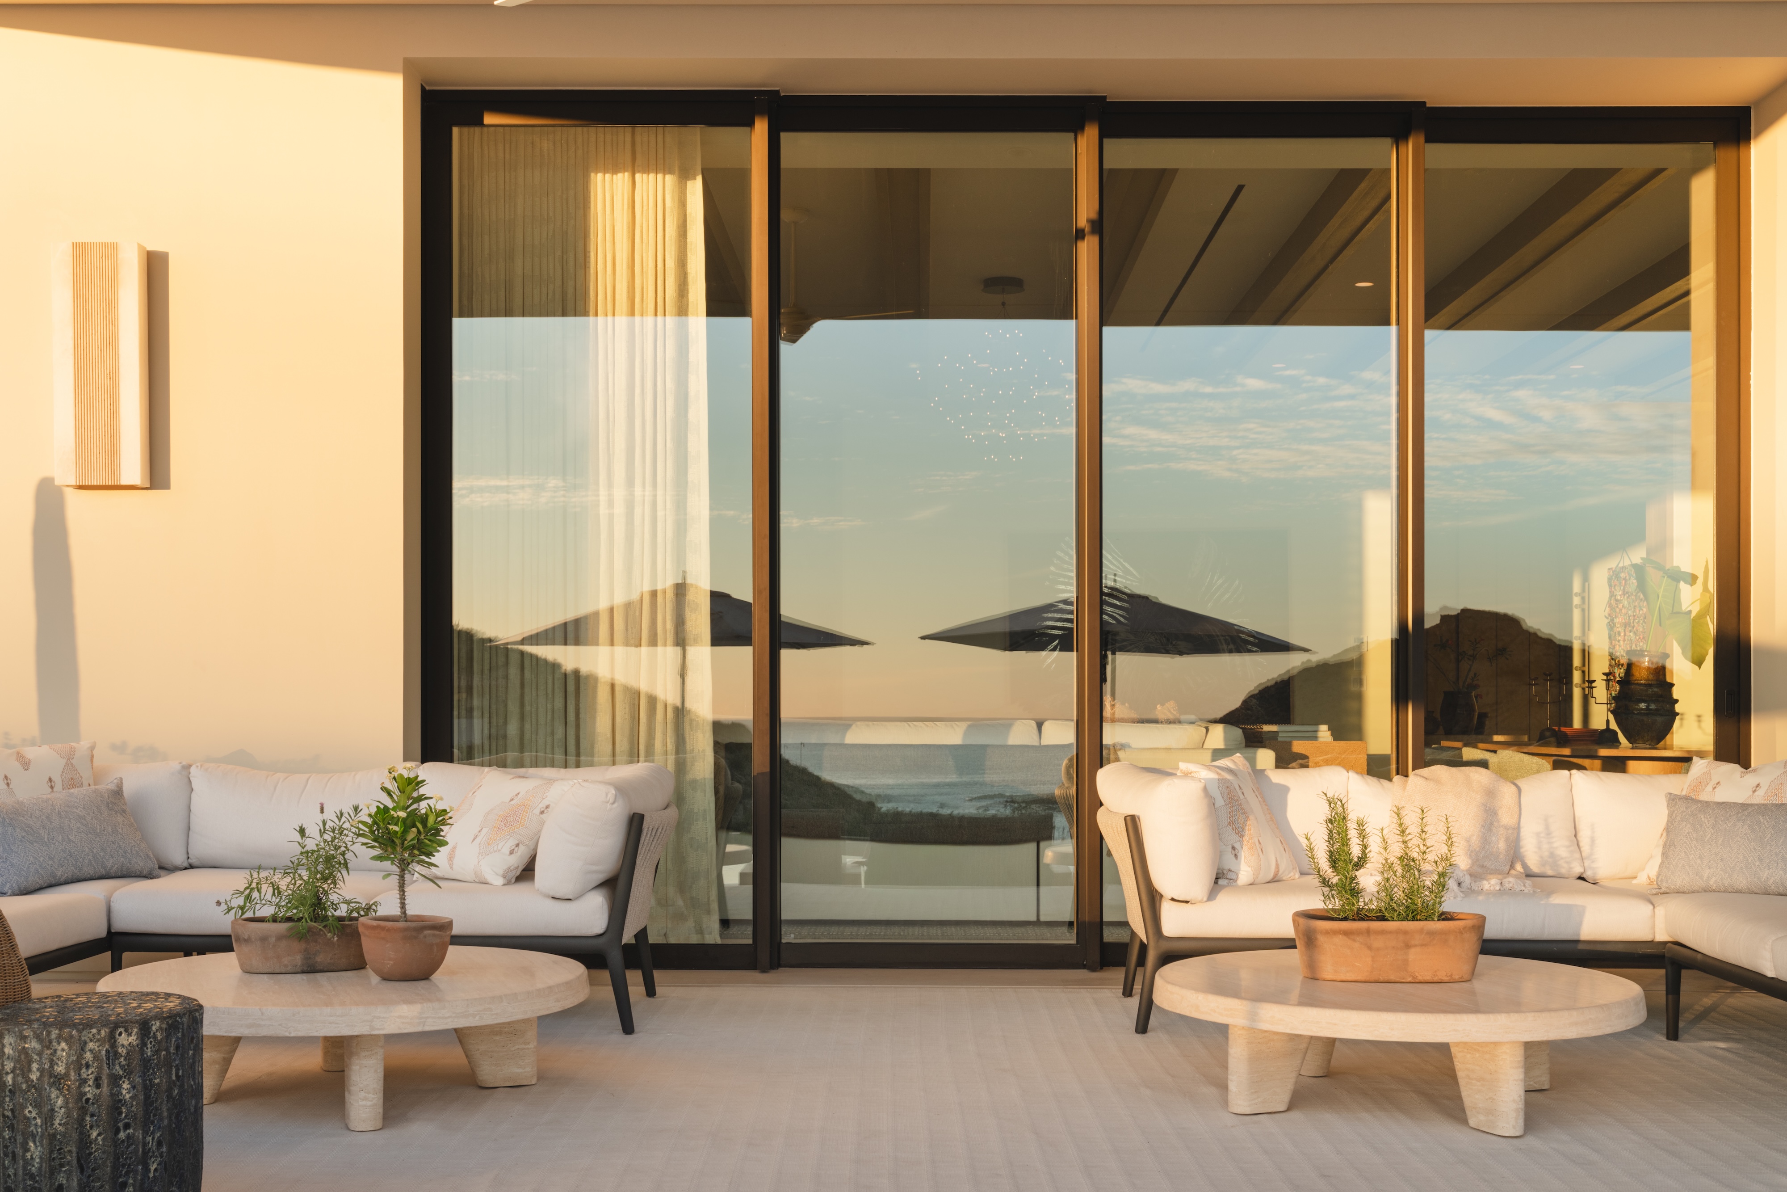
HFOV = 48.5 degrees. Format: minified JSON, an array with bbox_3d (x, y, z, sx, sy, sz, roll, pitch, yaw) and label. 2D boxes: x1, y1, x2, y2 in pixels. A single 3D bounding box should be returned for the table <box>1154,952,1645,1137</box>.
[{"bbox_3d":[1.252,1.100,4.910,1.215,0.315,1.215,0,-2,0],"label":"table"}]

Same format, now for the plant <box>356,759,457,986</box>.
[{"bbox_3d":[-1.215,0.680,4.930,0.250,0.530,0.250,0,-2,0],"label":"plant"}]

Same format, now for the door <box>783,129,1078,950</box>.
[{"bbox_3d":[0.127,-0.220,7.530,1.200,3.150,0.080,0,0,0],"label":"door"}]

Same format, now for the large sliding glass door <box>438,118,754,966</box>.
[{"bbox_3d":[-1.099,-0.236,7.460,1.200,3.170,0.080,0,0,0],"label":"large sliding glass door"}]

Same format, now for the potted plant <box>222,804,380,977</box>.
[{"bbox_3d":[-1.529,0.751,5.110,0.425,0.410,0.250,0,-2,0],"label":"potted plant"}]

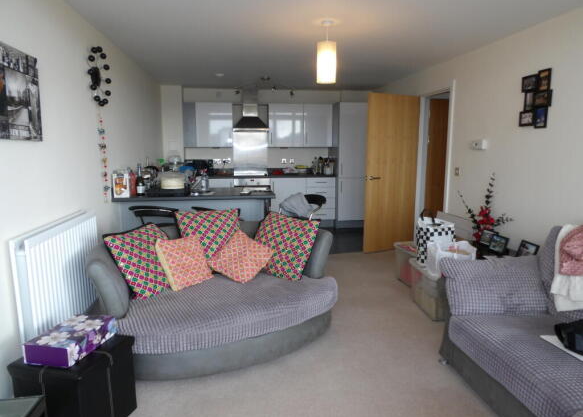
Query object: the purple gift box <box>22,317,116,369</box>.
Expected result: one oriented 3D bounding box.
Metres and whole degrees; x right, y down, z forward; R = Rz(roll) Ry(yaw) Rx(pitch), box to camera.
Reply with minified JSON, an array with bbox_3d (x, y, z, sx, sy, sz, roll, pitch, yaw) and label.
[{"bbox_3d":[-1.097,0.658,2.026,0.237,0.093,0.343,2,9,11],"label":"purple gift box"}]

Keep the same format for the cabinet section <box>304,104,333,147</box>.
[{"bbox_3d":[0.459,-1.423,6.955,0.504,0.732,0.040,-1,9,-8],"label":"cabinet section"}]

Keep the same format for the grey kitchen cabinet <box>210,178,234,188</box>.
[{"bbox_3d":[-1.284,-0.117,6.976,0.600,0.840,0.560,-1,9,-9],"label":"grey kitchen cabinet"}]

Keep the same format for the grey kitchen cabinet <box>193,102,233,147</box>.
[{"bbox_3d":[-1.295,-1.401,6.850,0.600,0.720,0.330,-1,9,-8],"label":"grey kitchen cabinet"}]

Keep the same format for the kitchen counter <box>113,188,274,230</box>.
[{"bbox_3d":[-0.987,0.269,4.395,1.540,0.906,0.770,-1,9,-9],"label":"kitchen counter"}]

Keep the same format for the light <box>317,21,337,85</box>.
[{"bbox_3d":[0.296,-1.279,3.342,0.172,0.490,0.172,-1,9,-9],"label":"light"}]

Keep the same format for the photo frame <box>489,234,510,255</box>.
[{"bbox_3d":[1.848,0.316,3.577,0.025,0.137,0.180,9,4,-24],"label":"photo frame"}]

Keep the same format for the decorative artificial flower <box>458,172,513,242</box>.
[{"bbox_3d":[1.749,-0.008,3.644,0.340,0.630,0.380,-1,9,-9],"label":"decorative artificial flower"}]

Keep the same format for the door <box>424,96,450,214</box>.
[{"bbox_3d":[2.365,-0.539,5.919,0.820,2.040,0.050,-1,9,-9],"label":"door"}]

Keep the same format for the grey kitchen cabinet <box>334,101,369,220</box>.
[{"bbox_3d":[1.045,-0.818,7.146,0.605,1.978,0.590,-1,9,-8],"label":"grey kitchen cabinet"}]

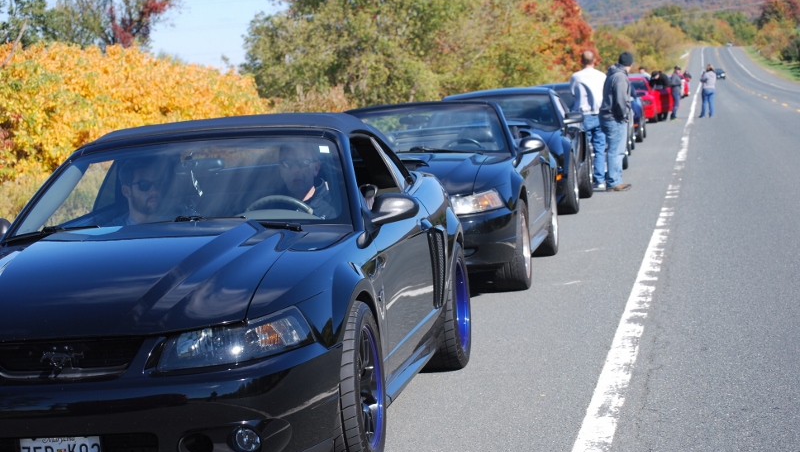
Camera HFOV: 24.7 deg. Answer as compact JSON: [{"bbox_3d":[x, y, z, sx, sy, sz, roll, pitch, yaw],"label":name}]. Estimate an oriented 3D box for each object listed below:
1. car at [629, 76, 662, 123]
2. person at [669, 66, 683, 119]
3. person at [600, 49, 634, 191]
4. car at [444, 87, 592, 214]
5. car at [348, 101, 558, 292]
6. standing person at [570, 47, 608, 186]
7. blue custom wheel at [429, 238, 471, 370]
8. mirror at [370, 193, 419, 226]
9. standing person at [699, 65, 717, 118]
[{"bbox_3d":[7.068,-3.836,56.662,1.850,1.380,4.650,-4,4,10],"label":"car"},{"bbox_3d":[8.954,-4.308,59.200,0.340,1.740,0.480,-3,4,6],"label":"person"},{"bbox_3d":[2.849,-1.375,23.900,0.500,1.820,0.380,1,6,45],"label":"person"},{"bbox_3d":[1.272,-0.866,21.376,1.877,1.390,4.765,-4,4,10],"label":"car"},{"bbox_3d":[0.225,-0.256,14.281,1.857,1.340,4.653,-4,4,10],"label":"car"},{"bbox_3d":[2.530,-1.411,24.300,0.530,1.830,0.340,-4,4,-12],"label":"standing person"},{"bbox_3d":[0.182,0.413,9.437,0.270,0.660,0.660,-4,4,10],"label":"blue custom wheel"},{"bbox_3d":[-0.019,-0.072,7.750,0.210,0.145,0.130,-4,4,10],"label":"mirror"},{"bbox_3d":[9.889,-4.328,58.500,0.500,1.680,0.450,-5,4,-27],"label":"standing person"}]

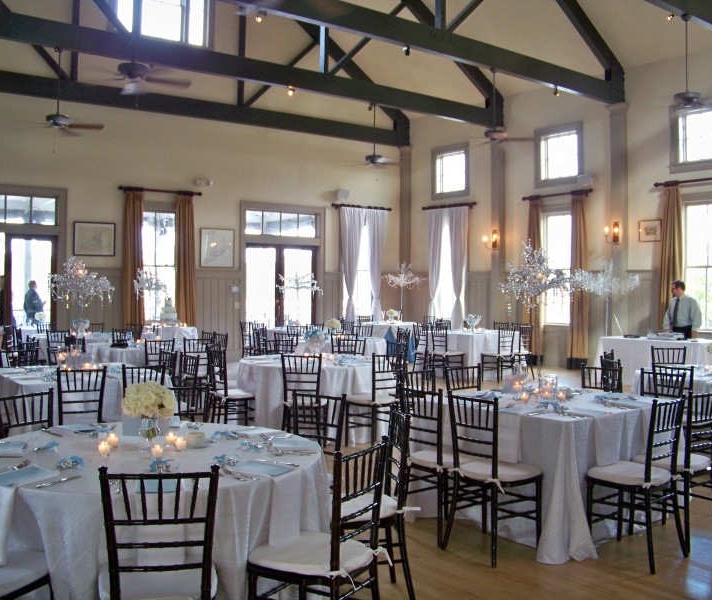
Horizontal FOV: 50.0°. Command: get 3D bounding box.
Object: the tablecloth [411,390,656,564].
[{"bbox_3d":[1.284,1.068,5.192,1.340,0.770,1.340,0,1,-38],"label":"tablecloth"}]

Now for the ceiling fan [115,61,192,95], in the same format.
[{"bbox_3d":[-2.323,-2.360,7.908,1.313,0.283,1.313,-1,1,-38],"label":"ceiling fan"}]

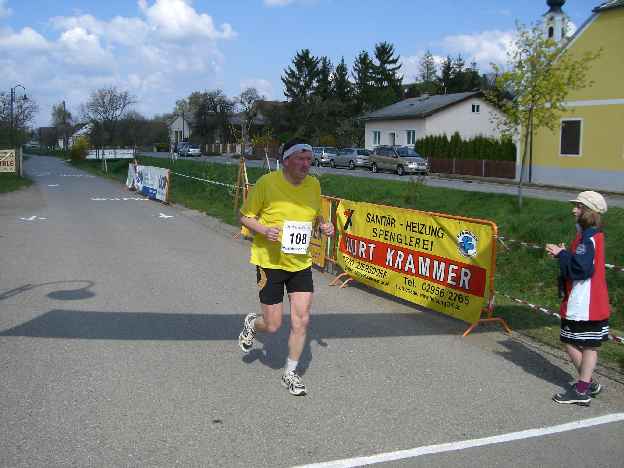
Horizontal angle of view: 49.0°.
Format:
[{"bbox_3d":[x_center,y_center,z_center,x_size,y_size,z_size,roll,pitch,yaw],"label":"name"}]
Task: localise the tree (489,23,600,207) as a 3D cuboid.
[{"bbox_3d":[6.289,-3.186,18.542,2.950,4.900,2.800,2,8,18],"label":"tree"}]

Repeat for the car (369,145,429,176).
[{"bbox_3d":[5.000,-4.298,39.477,1.790,1.690,4.450,-3,8,-25],"label":"car"}]

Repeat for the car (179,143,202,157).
[{"bbox_3d":[-13.900,-9.503,77.422,1.740,1.470,4.300,-4,9,-28],"label":"car"}]

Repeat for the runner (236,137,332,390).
[{"bbox_3d":[-0.197,0.206,4.889,0.640,1.750,0.750,-2,8,-18],"label":"runner"}]

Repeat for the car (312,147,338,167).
[{"bbox_3d":[0.550,-6.232,54.655,1.750,1.500,4.350,-3,8,-24],"label":"car"}]

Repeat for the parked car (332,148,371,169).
[{"bbox_3d":[2.700,-5.476,49.005,1.750,1.460,4.300,-3,8,-25],"label":"parked car"}]

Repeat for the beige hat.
[{"bbox_3d":[1.809,-0.206,4.482,0.235,0.150,0.205,2,8,18],"label":"beige hat"}]

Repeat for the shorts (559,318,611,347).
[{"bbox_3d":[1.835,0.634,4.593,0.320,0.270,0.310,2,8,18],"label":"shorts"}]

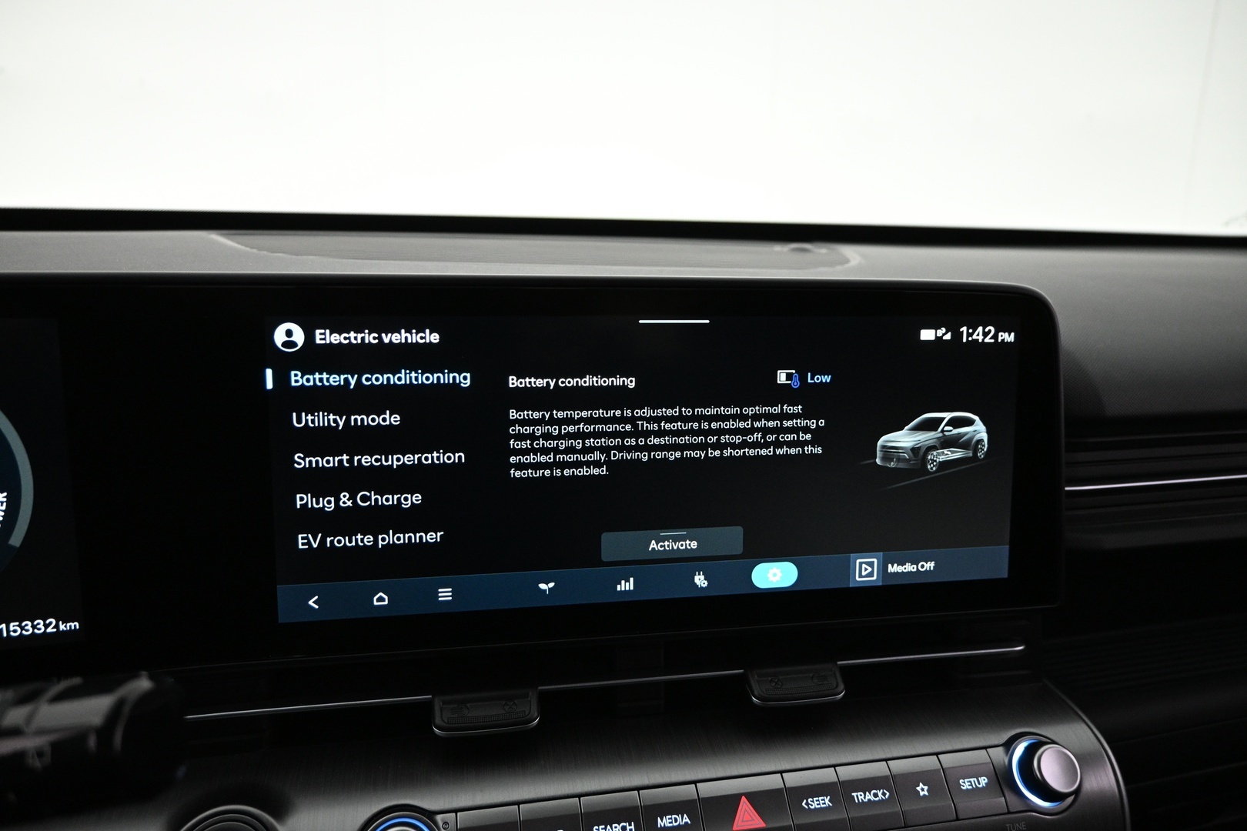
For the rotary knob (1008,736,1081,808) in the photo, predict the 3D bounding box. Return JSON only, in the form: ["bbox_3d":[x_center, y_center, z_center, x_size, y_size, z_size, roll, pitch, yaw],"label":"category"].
[{"bbox_3d":[0.166,0.138,0.323,0.025,0.025,0.013,-1,-27,-11],"label":"rotary knob"}]

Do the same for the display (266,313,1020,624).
[{"bbox_3d":[0.019,0.017,0.326,0.293,0.110,0.012,-1,6,-11],"label":"display"}]

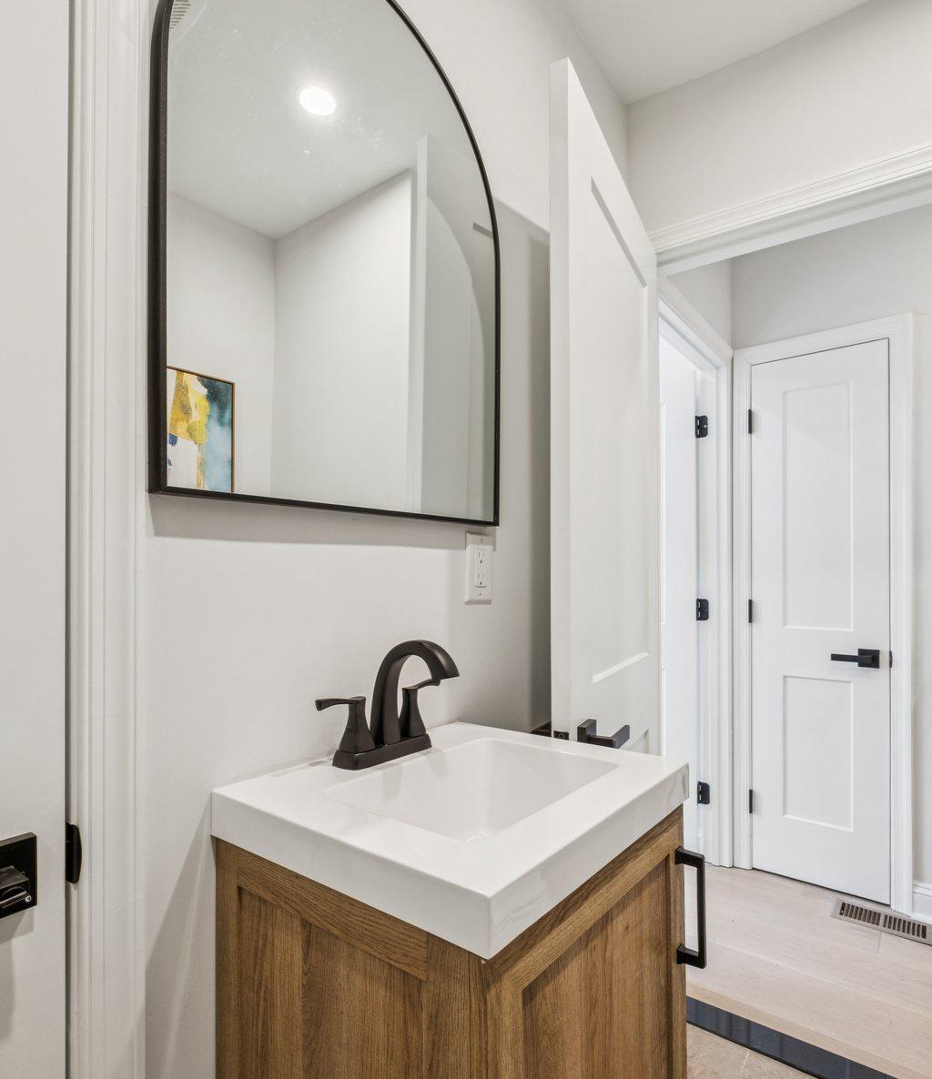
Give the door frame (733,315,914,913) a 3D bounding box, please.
[{"bbox_3d":[1.378,0.263,2.288,0.611,2.116,0.091,-1,-2,38],"label":"door frame"}]

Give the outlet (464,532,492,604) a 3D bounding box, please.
[{"bbox_3d":[0.025,0.059,1.192,0.012,0.131,0.084,-1,-2,38],"label":"outlet"}]

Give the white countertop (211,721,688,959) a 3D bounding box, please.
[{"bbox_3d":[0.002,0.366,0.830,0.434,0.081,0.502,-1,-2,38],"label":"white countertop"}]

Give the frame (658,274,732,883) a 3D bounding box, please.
[{"bbox_3d":[0.797,0.255,2.119,0.121,2.116,0.889,-1,-2,38],"label":"frame"}]

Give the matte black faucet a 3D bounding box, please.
[{"bbox_3d":[-0.082,0.239,0.899,0.162,0.178,0.258,-1,-2,38],"label":"matte black faucet"}]

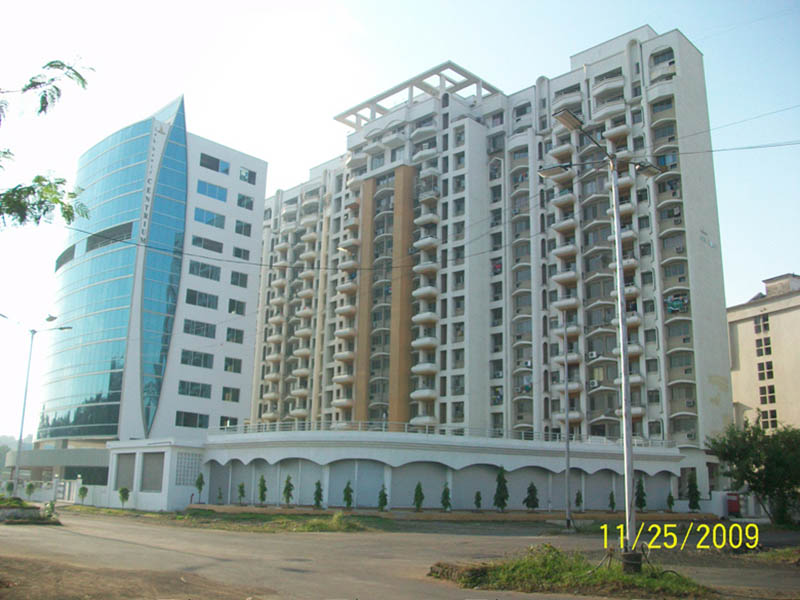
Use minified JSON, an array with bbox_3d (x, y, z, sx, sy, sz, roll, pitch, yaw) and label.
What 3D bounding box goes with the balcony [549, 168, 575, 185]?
[{"bbox_3d":[18.488,-13.764,83.829,1.200,1.050,2.800,15,-19,-43],"label":"balcony"}]

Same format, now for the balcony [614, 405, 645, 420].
[{"bbox_3d":[22.248,10.988,72.252,1.650,1.170,2.700,14,-18,-43],"label":"balcony"}]

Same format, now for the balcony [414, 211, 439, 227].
[{"bbox_3d":[3.180,-9.423,87.104,1.200,1.000,3.000,14,-19,-43],"label":"balcony"}]

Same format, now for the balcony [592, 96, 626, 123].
[{"bbox_3d":[21.621,-19.885,76.948,3.405,1.374,1.400,-12,-20,43],"label":"balcony"}]

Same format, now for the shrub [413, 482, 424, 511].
[{"bbox_3d":[1.356,14.303,53.712,0.763,2.035,0.763,1,-15,2],"label":"shrub"}]

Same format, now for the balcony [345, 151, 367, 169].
[{"bbox_3d":[-6.203,-19.087,100.168,3.417,1.300,1.300,-12,-20,43],"label":"balcony"}]

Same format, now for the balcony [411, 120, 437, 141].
[{"bbox_3d":[3.062,-20.212,90.202,1.300,1.100,3.400,14,-19,-43],"label":"balcony"}]

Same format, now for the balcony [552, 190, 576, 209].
[{"bbox_3d":[18.423,-10.866,83.093,1.200,1.050,2.800,15,-19,-43],"label":"balcony"}]

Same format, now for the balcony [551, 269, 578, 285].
[{"bbox_3d":[18.208,-2.243,80.933,1.200,1.050,2.800,15,-19,-43],"label":"balcony"}]

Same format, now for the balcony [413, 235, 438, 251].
[{"bbox_3d":[3.154,-6.427,87.110,2.600,1.080,1.550,-12,-20,43],"label":"balcony"}]

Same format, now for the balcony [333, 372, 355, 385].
[{"bbox_3d":[-7.411,10.020,94.497,1.650,1.170,2.700,14,-18,-43],"label":"balcony"}]

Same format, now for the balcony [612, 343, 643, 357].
[{"bbox_3d":[22.486,4.917,73.662,1.650,1.170,2.700,14,-18,-43],"label":"balcony"}]

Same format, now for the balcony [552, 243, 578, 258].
[{"bbox_3d":[18.284,-5.108,81.647,1.200,1.050,2.800,15,-19,-43],"label":"balcony"}]

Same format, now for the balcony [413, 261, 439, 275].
[{"bbox_3d":[3.070,-3.672,85.673,1.200,1.000,3.000,14,-19,-43],"label":"balcony"}]

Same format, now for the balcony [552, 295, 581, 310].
[{"bbox_3d":[17.574,0.507,78.055,1.200,1.000,2.900,14,-19,-43],"label":"balcony"}]

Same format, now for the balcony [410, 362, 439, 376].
[{"bbox_3d":[2.769,7.792,82.906,1.200,1.000,3.000,14,-19,-43],"label":"balcony"}]

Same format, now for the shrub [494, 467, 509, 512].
[{"bbox_3d":[5.490,10.223,40.000,0.750,2.500,0.750,2,-14,0],"label":"shrub"}]

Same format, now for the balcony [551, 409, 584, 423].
[{"bbox_3d":[17.156,11.903,75.428,1.200,1.000,3.050,14,-19,-43],"label":"balcony"}]

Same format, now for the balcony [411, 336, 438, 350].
[{"bbox_3d":[2.877,5.179,85.314,1.200,1.050,3.000,15,-19,-43],"label":"balcony"}]

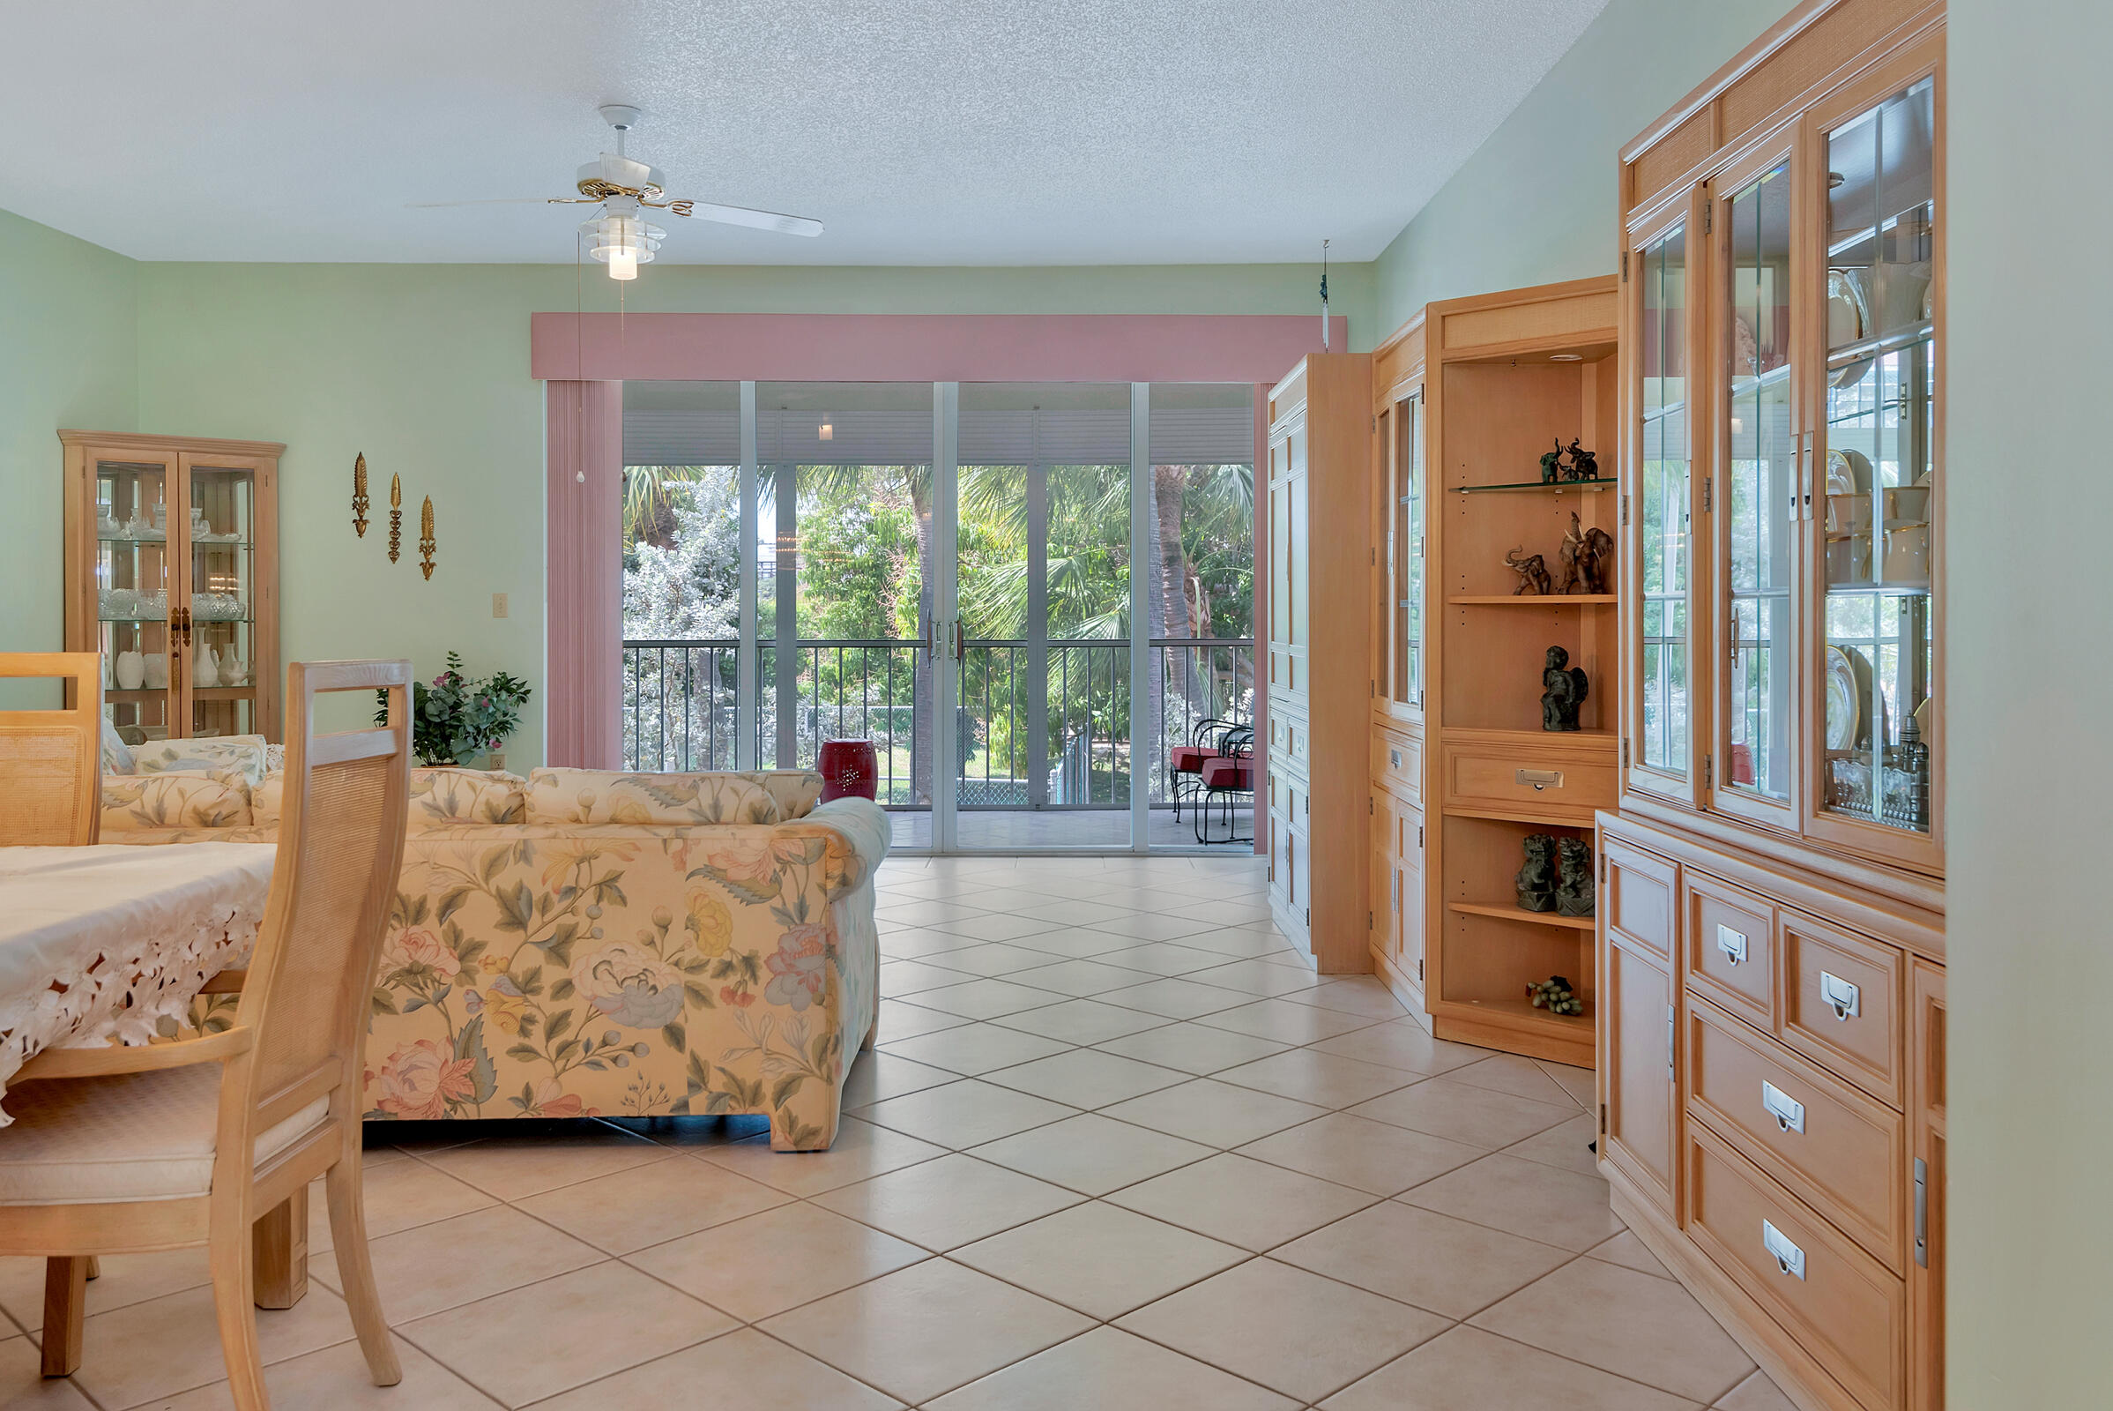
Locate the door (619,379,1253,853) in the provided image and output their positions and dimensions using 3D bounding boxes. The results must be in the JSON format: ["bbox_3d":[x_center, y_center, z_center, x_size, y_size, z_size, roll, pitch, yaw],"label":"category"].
[{"bbox_3d":[-0.565,-0.453,7.800,3.450,2.360,0.120,0,1,0],"label":"door"}]

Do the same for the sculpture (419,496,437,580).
[{"bbox_3d":[-3.084,-0.822,7.770,0.085,0.420,0.045,0,1,0],"label":"sculpture"}]

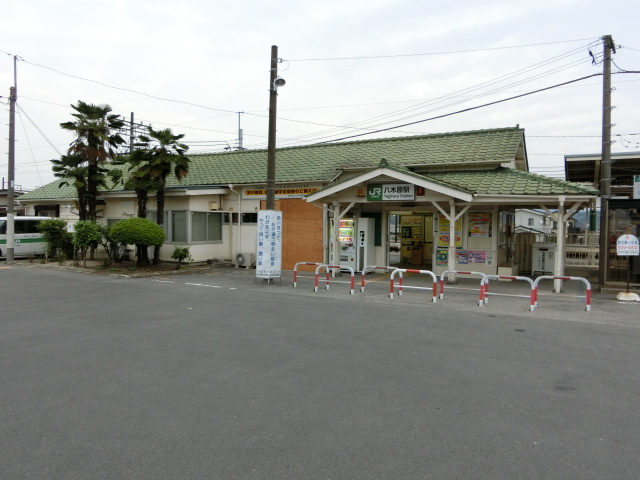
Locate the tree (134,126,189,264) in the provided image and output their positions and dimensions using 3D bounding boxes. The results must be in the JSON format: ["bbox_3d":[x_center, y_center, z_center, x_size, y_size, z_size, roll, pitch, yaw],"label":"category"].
[{"bbox_3d":[-6.344,-1.761,18.500,2.150,5.500,2.050,0,1,-19],"label":"tree"}]

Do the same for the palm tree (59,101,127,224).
[{"bbox_3d":[-10.193,-2.678,20.800,2.750,7.000,2.500,0,1,-26],"label":"palm tree"}]

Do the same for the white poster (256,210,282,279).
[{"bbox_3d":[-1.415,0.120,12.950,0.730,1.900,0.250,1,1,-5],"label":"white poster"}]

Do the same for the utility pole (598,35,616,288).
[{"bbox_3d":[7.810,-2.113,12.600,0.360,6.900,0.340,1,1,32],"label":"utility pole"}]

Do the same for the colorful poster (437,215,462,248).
[{"bbox_3d":[4.066,-0.274,14.400,0.750,1.040,0.040,1,1,29],"label":"colorful poster"}]

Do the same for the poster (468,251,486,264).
[{"bbox_3d":[4.775,0.531,14.014,0.530,0.380,0.030,1,1,29],"label":"poster"}]

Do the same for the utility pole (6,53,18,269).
[{"bbox_3d":[-13.452,-3.518,20.200,0.370,8.950,0.360,0,1,-34],"label":"utility pole"}]

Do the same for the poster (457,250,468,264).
[{"bbox_3d":[4.382,0.539,14.232,0.390,0.420,0.030,1,1,29],"label":"poster"}]

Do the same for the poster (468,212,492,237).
[{"bbox_3d":[4.849,-0.453,13.964,0.700,0.730,0.040,1,1,29],"label":"poster"}]

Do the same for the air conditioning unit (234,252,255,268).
[{"bbox_3d":[-2.932,0.804,17.947,0.800,0.630,0.320,1,1,29],"label":"air conditioning unit"}]

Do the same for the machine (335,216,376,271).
[{"bbox_3d":[1.160,0.179,16.244,1.250,1.860,0.720,1,1,29],"label":"machine"}]

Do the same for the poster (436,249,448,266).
[{"bbox_3d":[3.856,0.566,14.524,0.370,0.510,0.030,1,1,29],"label":"poster"}]

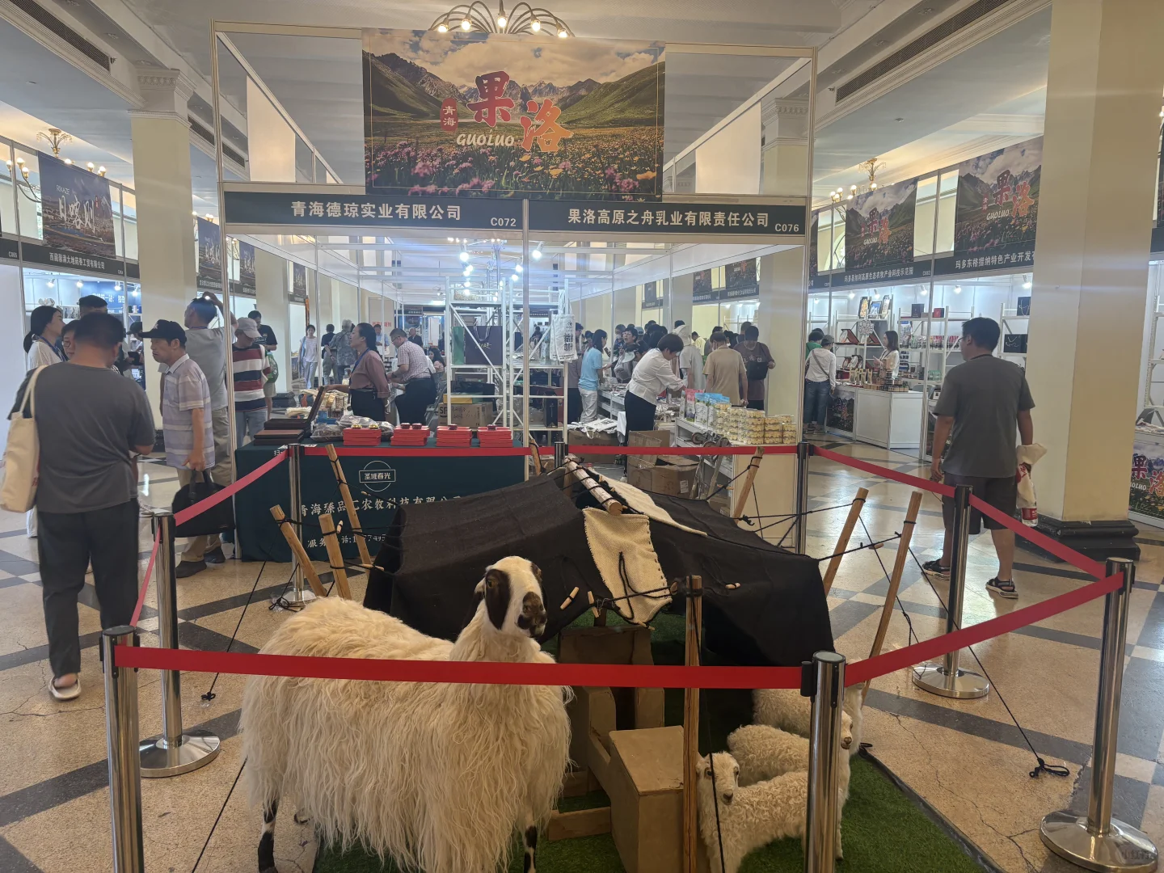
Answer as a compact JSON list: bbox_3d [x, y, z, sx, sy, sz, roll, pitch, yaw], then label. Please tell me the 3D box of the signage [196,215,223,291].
[{"bbox_3d":[-7.000,-3.416,16.655,0.050,1.250,2.050,-1,7,-8],"label":"signage"}]

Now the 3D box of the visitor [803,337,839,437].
[{"bbox_3d":[3.672,-0.817,13.500,0.500,1.500,0.360,5,8,30],"label":"visitor"}]

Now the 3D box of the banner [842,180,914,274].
[{"bbox_3d":[4.052,-2.864,11.999,0.050,1.060,2.050,0,7,-7],"label":"banner"}]

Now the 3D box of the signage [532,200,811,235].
[{"bbox_3d":[0.607,-1.528,6.110,1.950,0.205,0.040,-1,7,-8],"label":"signage"}]

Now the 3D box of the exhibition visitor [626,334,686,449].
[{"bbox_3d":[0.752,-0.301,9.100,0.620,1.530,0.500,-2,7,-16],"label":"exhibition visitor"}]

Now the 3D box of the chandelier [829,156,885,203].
[{"bbox_3d":[5.004,-4.195,15.245,1.380,1.280,1.380,0,7,-7],"label":"chandelier"}]

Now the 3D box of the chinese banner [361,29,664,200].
[{"bbox_3d":[-0.428,-2.094,5.751,1.975,1.035,0.050,0,7,-6],"label":"chinese banner"}]

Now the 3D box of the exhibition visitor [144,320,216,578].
[{"bbox_3d":[-2.561,0.058,5.680,0.490,1.620,0.430,7,10,44],"label":"exhibition visitor"}]

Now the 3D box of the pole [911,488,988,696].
[{"bbox_3d":[1.677,0.667,3.904,0.320,0.905,0.320,0,7,0],"label":"pole"}]

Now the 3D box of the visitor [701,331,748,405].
[{"bbox_3d":[1.617,-0.413,9.900,0.530,1.570,0.360,-1,7,-9],"label":"visitor"}]

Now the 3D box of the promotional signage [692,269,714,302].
[{"bbox_3d":[2.803,-3.814,20.624,0.050,1.140,2.000,-1,7,-8],"label":"promotional signage"}]

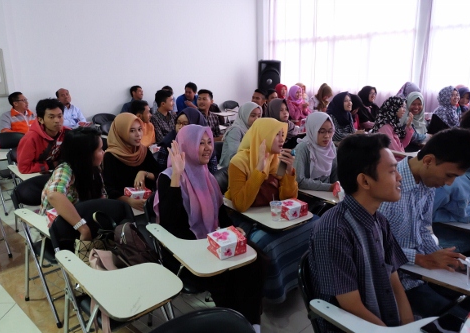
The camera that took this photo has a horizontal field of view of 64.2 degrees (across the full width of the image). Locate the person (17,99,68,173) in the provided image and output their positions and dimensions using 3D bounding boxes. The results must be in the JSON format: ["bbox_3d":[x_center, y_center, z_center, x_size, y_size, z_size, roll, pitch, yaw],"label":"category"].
[{"bbox_3d":[-1.363,0.142,2.893,0.520,1.300,0.820,-9,17,-32],"label":"person"}]

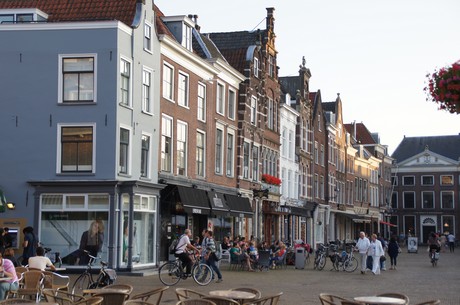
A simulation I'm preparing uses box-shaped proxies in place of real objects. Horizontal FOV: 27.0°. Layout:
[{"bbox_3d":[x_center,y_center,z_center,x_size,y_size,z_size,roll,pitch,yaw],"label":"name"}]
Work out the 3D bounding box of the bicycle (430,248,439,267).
[{"bbox_3d":[10.543,5.380,49.200,0.600,1.080,1.750,-1,-5,16],"label":"bicycle"}]

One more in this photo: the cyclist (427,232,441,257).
[{"bbox_3d":[10.438,4.855,49.000,0.600,1.460,0.780,-1,-5,16],"label":"cyclist"}]

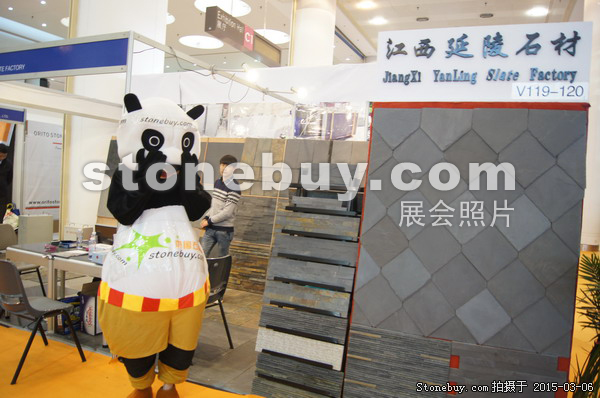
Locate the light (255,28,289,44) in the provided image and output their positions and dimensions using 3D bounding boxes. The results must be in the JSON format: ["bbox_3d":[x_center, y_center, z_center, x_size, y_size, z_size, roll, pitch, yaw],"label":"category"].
[{"bbox_3d":[-1.292,-6.550,18.145,1.800,0.120,1.800,3,1,0],"label":"light"}]

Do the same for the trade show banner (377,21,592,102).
[{"bbox_3d":[1.080,-0.813,2.729,1.210,0.453,0.050,3,2,16],"label":"trade show banner"}]

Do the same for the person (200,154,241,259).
[{"bbox_3d":[-0.839,0.415,4.728,0.330,1.720,0.460,3,2,-37],"label":"person"}]

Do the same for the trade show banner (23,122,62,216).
[{"bbox_3d":[-5.007,-0.508,8.964,0.030,1.880,0.980,4,2,25],"label":"trade show banner"}]

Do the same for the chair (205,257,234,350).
[{"bbox_3d":[-0.892,0.856,3.787,0.550,0.800,0.510,4,2,34],"label":"chair"}]

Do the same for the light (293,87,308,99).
[{"bbox_3d":[0.006,-1.244,5.250,0.180,0.140,0.160,2,2,-37],"label":"light"}]

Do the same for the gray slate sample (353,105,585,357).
[{"bbox_3d":[0.963,0.140,2.658,1.190,1.358,0.040,4,-3,19],"label":"gray slate sample"}]

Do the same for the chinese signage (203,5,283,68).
[{"bbox_3d":[-1.375,-4.189,11.959,0.273,0.556,3.290,4,2,25],"label":"chinese signage"}]

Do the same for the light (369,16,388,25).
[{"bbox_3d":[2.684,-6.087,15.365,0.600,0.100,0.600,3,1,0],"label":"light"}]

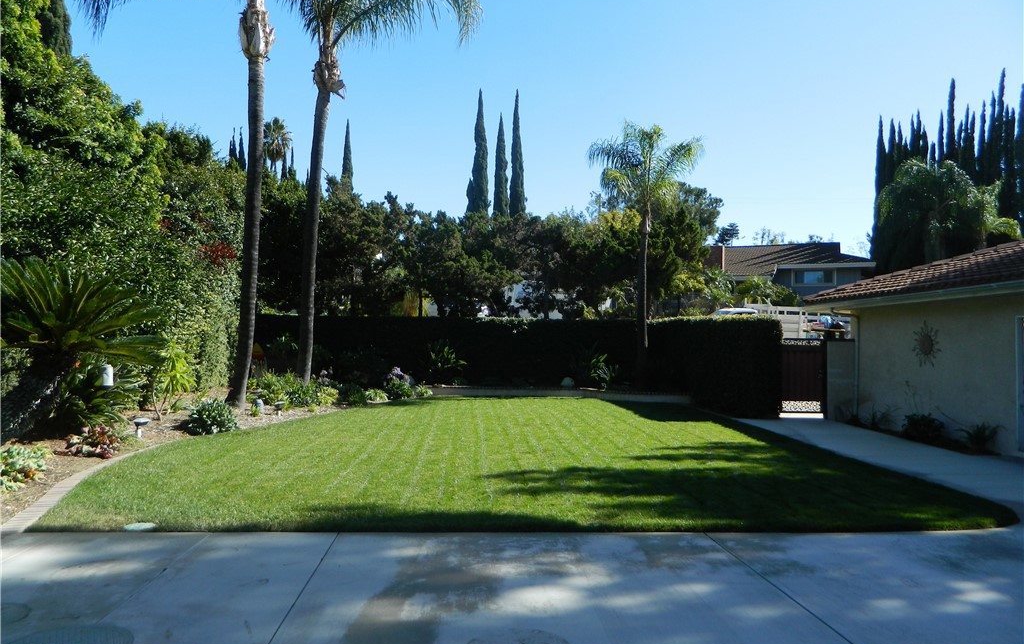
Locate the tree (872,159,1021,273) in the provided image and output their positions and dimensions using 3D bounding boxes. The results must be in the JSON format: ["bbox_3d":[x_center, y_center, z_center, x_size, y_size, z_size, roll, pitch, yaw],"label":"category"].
[{"bbox_3d":[17.627,-2.178,30.000,5.800,8.828,5.500,0,-2,0],"label":"tree"}]

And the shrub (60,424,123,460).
[{"bbox_3d":[-5.814,1.669,10.200,0.880,0.400,0.750,0,-2,0],"label":"shrub"}]

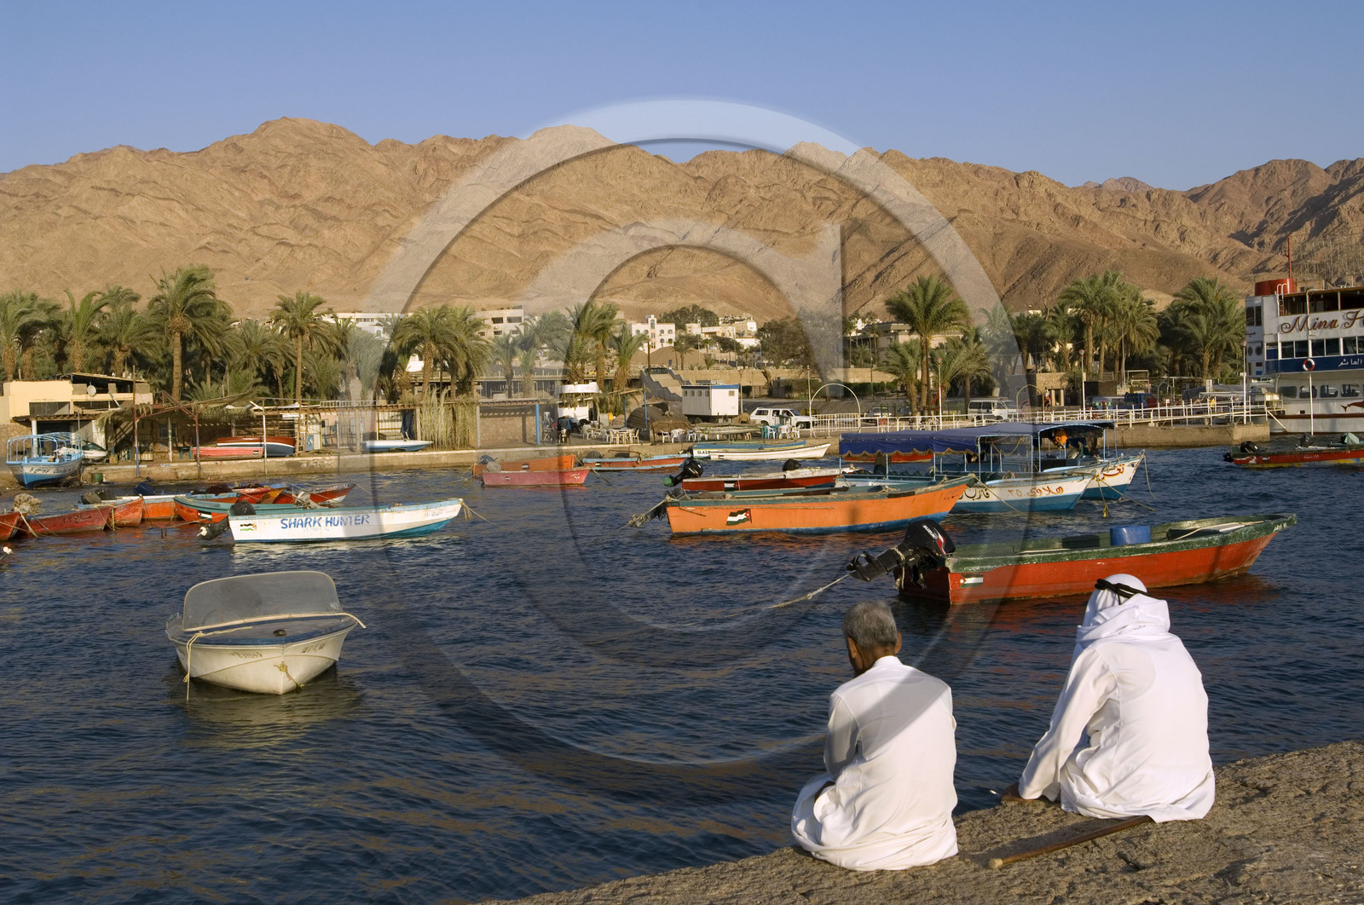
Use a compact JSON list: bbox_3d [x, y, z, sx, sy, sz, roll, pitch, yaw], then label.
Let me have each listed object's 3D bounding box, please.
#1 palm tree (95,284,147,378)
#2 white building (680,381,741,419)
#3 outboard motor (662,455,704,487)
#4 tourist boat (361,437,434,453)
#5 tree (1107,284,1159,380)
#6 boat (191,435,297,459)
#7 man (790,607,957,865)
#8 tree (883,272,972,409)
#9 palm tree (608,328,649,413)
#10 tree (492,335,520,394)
[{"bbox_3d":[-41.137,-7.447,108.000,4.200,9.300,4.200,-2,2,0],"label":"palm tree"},{"bbox_3d":[2.476,-4.448,127.000,2.600,3.000,5.000,-3,2,-27],"label":"white building"},{"bbox_3d":[0.036,0.632,50.000,0.800,1.350,0.450,39,0,0],"label":"outboard motor"},{"bbox_3d":[-13.328,-0.428,69.017,3.400,0.720,1.500,-1,2,-20],"label":"tourist boat"},{"bbox_3d":[47.399,-12.367,155.000,5.600,10.800,5.600,-2,2,0],"label":"tree"},{"bbox_3d":[-28.787,-0.350,97.000,6.800,1.450,2.100,-2,1,0],"label":"boat"},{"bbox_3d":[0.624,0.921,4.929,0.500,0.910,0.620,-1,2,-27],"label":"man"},{"bbox_3d":[20.714,-8.891,125.000,7.221,12.275,7.221,-1,2,0],"label":"tree"},{"bbox_3d":[-3.537,-4.935,96.897,3.000,6.200,3.000,0,2,0],"label":"palm tree"},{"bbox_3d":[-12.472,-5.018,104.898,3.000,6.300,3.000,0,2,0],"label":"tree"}]

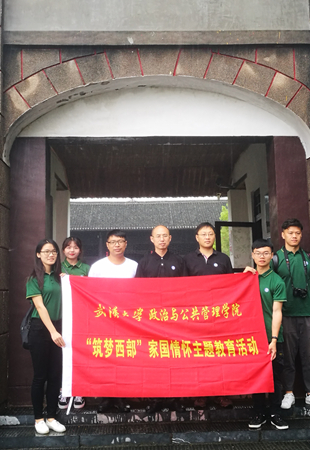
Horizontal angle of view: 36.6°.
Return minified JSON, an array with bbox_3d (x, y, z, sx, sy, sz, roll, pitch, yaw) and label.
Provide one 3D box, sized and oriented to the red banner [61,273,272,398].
[{"bbox_3d":[0.112,0.948,4.088,1.830,1.062,0.090,-1,-6,-2],"label":"red banner"}]

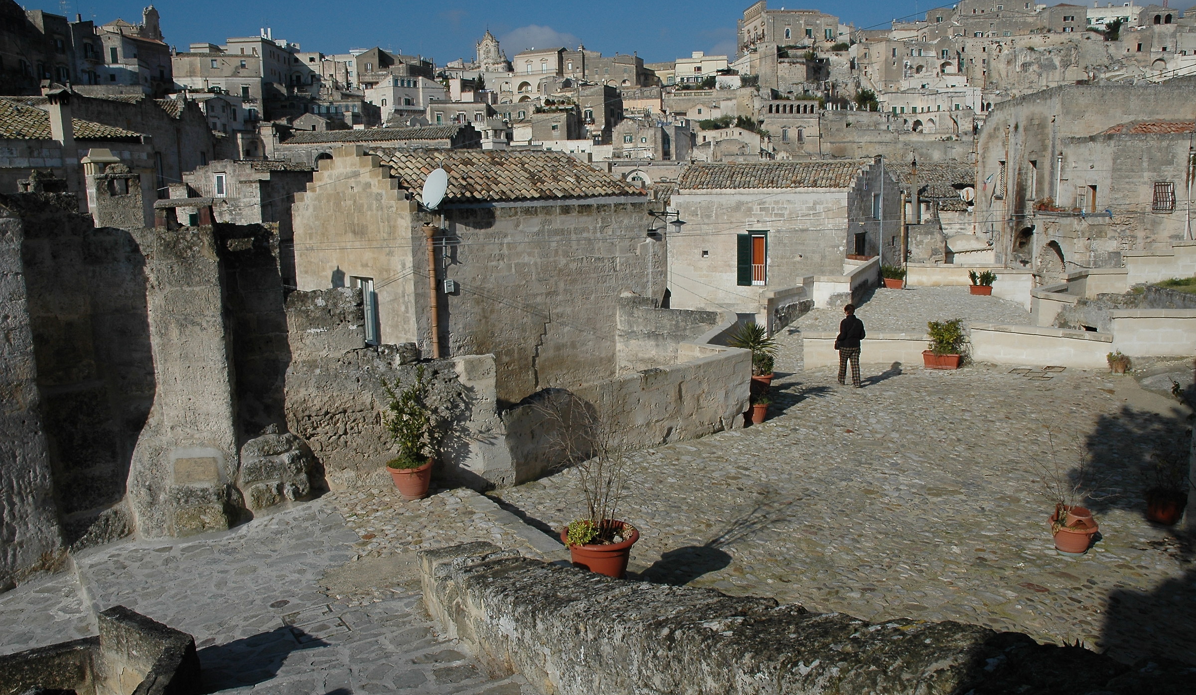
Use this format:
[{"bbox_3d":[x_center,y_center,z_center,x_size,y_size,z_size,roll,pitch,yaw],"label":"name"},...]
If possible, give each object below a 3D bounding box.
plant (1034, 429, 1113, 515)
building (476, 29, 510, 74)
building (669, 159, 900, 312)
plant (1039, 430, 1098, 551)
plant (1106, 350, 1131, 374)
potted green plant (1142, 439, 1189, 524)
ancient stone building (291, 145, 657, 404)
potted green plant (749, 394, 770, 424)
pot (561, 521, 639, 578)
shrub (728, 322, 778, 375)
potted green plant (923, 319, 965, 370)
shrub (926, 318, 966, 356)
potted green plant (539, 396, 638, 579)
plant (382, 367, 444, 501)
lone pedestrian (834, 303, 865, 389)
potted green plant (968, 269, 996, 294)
[{"bbox_3d":[4.764,1.242,9.000,0.681,0.730,0.579,-1,9,0],"label":"plant"},{"bbox_3d":[-39.293,-110.019,335.000,12.000,17.000,12.000,1,9,12],"label":"building"},{"bbox_3d":[7.918,-4.652,37.644,7.450,6.400,6.300,5,10,35],"label":"building"},{"bbox_3d":[4.732,1.459,9.000,0.489,1.105,0.465,-1,9,0],"label":"plant"},{"bbox_3d":[10.801,0.310,18.600,0.480,0.510,0.460,4,10,30],"label":"plant"},{"bbox_3d":[6.135,1.471,9.700,0.392,0.827,0.372,-1,9,0],"label":"potted green plant"},{"bbox_3d":[-3.381,-2.249,24.557,7.300,6.450,7.000,-8,11,-38],"label":"ancient stone building"},{"bbox_3d":[2.650,1.002,14.700,0.345,0.440,0.345,-1,9,0],"label":"potted green plant"},{"bbox_3d":[0.024,1.716,7.550,0.660,0.440,0.660,-1,8,0],"label":"pot"},{"bbox_3d":[2.665,0.032,15.400,0.850,0.920,0.820,1,9,11],"label":"shrub"},{"bbox_3d":[7.475,-0.091,19.350,0.880,1.100,0.500,2,9,20],"label":"potted green plant"},{"bbox_3d":[7.530,-0.226,19.400,0.769,0.751,0.461,1,9,18],"label":"shrub"},{"bbox_3d":[-0.066,1.149,7.300,0.789,1.405,0.710,-1,9,0],"label":"potted green plant"},{"bbox_3d":[-2.136,0.984,10.350,0.625,1.434,0.594,-1,9,0],"label":"plant"},{"bbox_3d":[4.933,-0.039,17.600,0.559,1.619,0.335,-1,9,5],"label":"lone pedestrian"},{"bbox_3d":[13.053,-2.194,30.500,0.940,0.860,0.500,2,9,21],"label":"potted green plant"}]

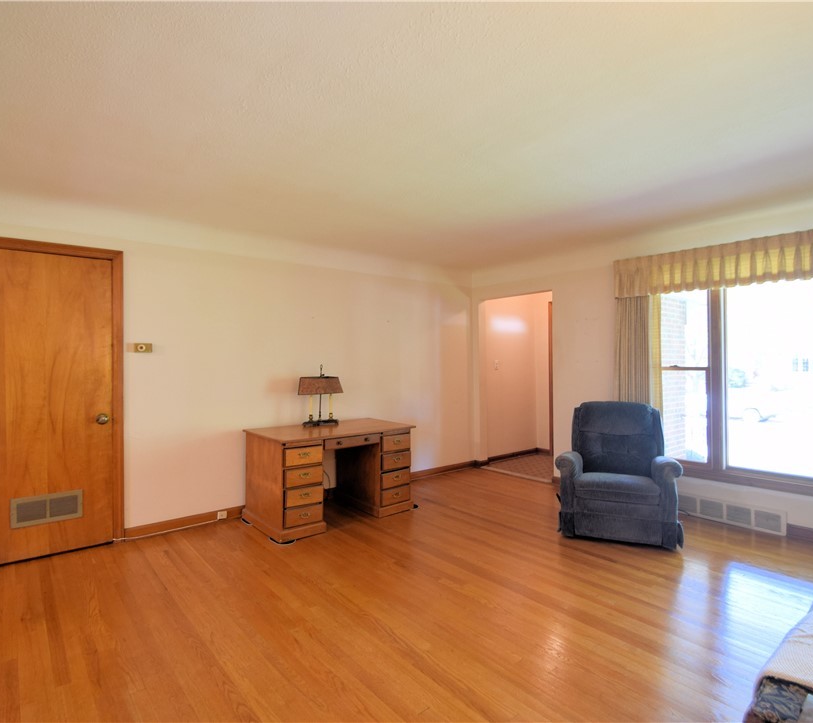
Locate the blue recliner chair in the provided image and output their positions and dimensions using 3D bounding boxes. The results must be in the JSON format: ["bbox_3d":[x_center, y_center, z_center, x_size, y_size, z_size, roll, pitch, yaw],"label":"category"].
[{"bbox_3d":[1.688,0.830,3.689,0.840,0.956,0.930,-1,0,22],"label":"blue recliner chair"}]

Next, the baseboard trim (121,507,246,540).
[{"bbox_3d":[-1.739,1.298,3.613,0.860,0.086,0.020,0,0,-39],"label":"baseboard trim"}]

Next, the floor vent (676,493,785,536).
[{"bbox_3d":[2.571,1.205,3.640,0.050,0.188,0.780,0,0,-39],"label":"floor vent"}]

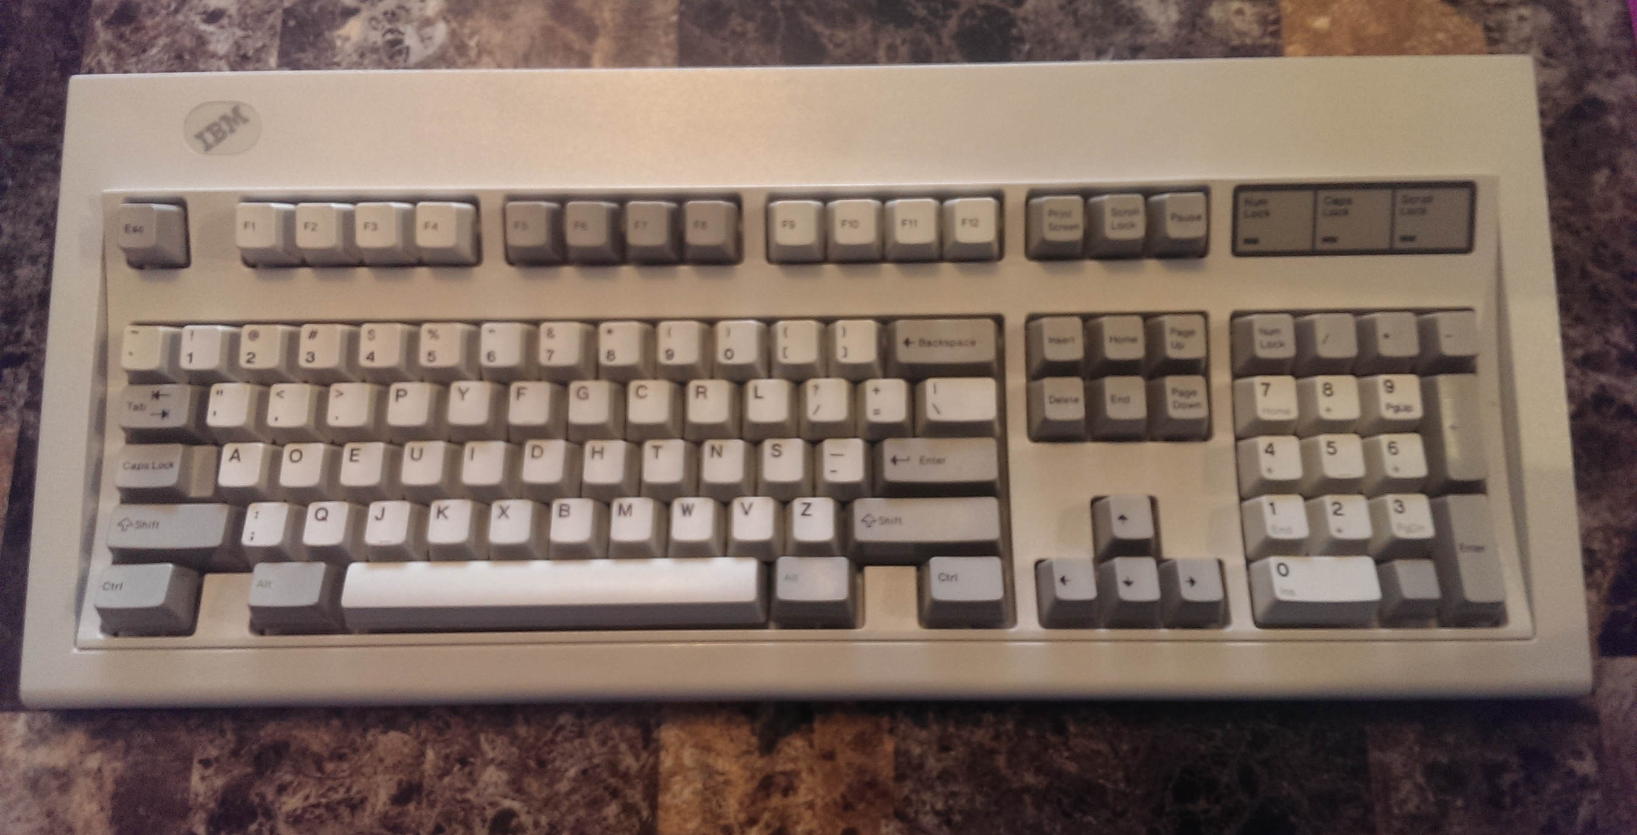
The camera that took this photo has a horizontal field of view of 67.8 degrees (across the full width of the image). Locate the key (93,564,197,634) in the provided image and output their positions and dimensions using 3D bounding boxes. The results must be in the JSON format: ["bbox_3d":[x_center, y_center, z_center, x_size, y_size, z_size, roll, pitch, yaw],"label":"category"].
[{"bbox_3d":[-0.212,0.056,0.383,0.028,0.011,0.018,0,70,1],"label":"key"}]

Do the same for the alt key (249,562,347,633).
[{"bbox_3d":[-0.165,0.055,0.382,0.028,0.011,0.018,0,70,1],"label":"alt key"}]

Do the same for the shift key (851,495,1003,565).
[{"bbox_3d":[0.035,0.035,0.387,0.052,0.011,0.018,0,73,1],"label":"shift key"}]

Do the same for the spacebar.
[{"bbox_3d":[-0.083,0.054,0.382,0.133,0.011,0.018,0,70,1],"label":"spacebar"}]

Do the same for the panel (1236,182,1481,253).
[{"bbox_3d":[0.172,-0.064,0.394,0.078,0.004,0.024,0,94,1],"label":"panel"}]

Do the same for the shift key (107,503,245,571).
[{"bbox_3d":[-0.205,0.037,0.389,0.042,0.011,0.018,0,73,1],"label":"shift key"}]

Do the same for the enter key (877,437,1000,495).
[{"bbox_3d":[0.039,0.016,0.391,0.042,0.011,0.018,0,77,1],"label":"enter key"}]

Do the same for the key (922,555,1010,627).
[{"bbox_3d":[0.046,0.053,0.380,0.028,0.011,0.018,0,70,1],"label":"key"}]

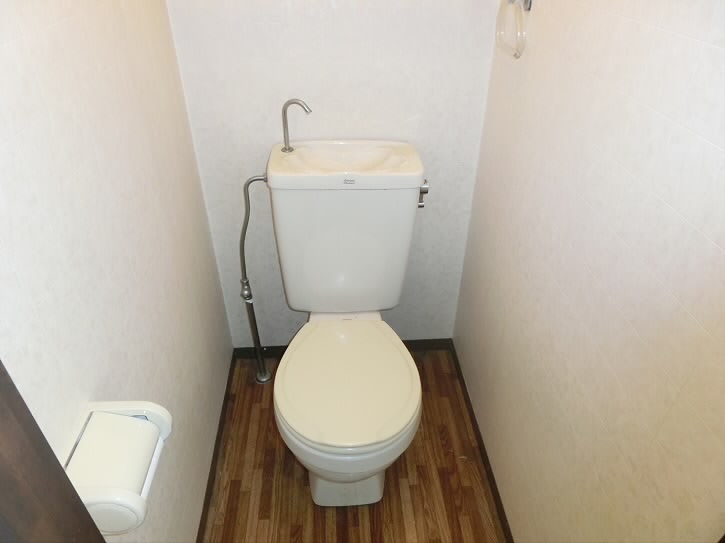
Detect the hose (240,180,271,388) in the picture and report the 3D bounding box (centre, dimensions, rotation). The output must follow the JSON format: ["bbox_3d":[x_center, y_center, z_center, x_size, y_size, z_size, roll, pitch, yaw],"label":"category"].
[{"bbox_3d":[-0.314,0.064,1.568,0.130,0.805,0.060,-2,35,-3],"label":"hose"}]

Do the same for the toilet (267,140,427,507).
[{"bbox_3d":[-0.043,0.176,1.374,0.400,0.847,0.671,-1,35,-1],"label":"toilet"}]

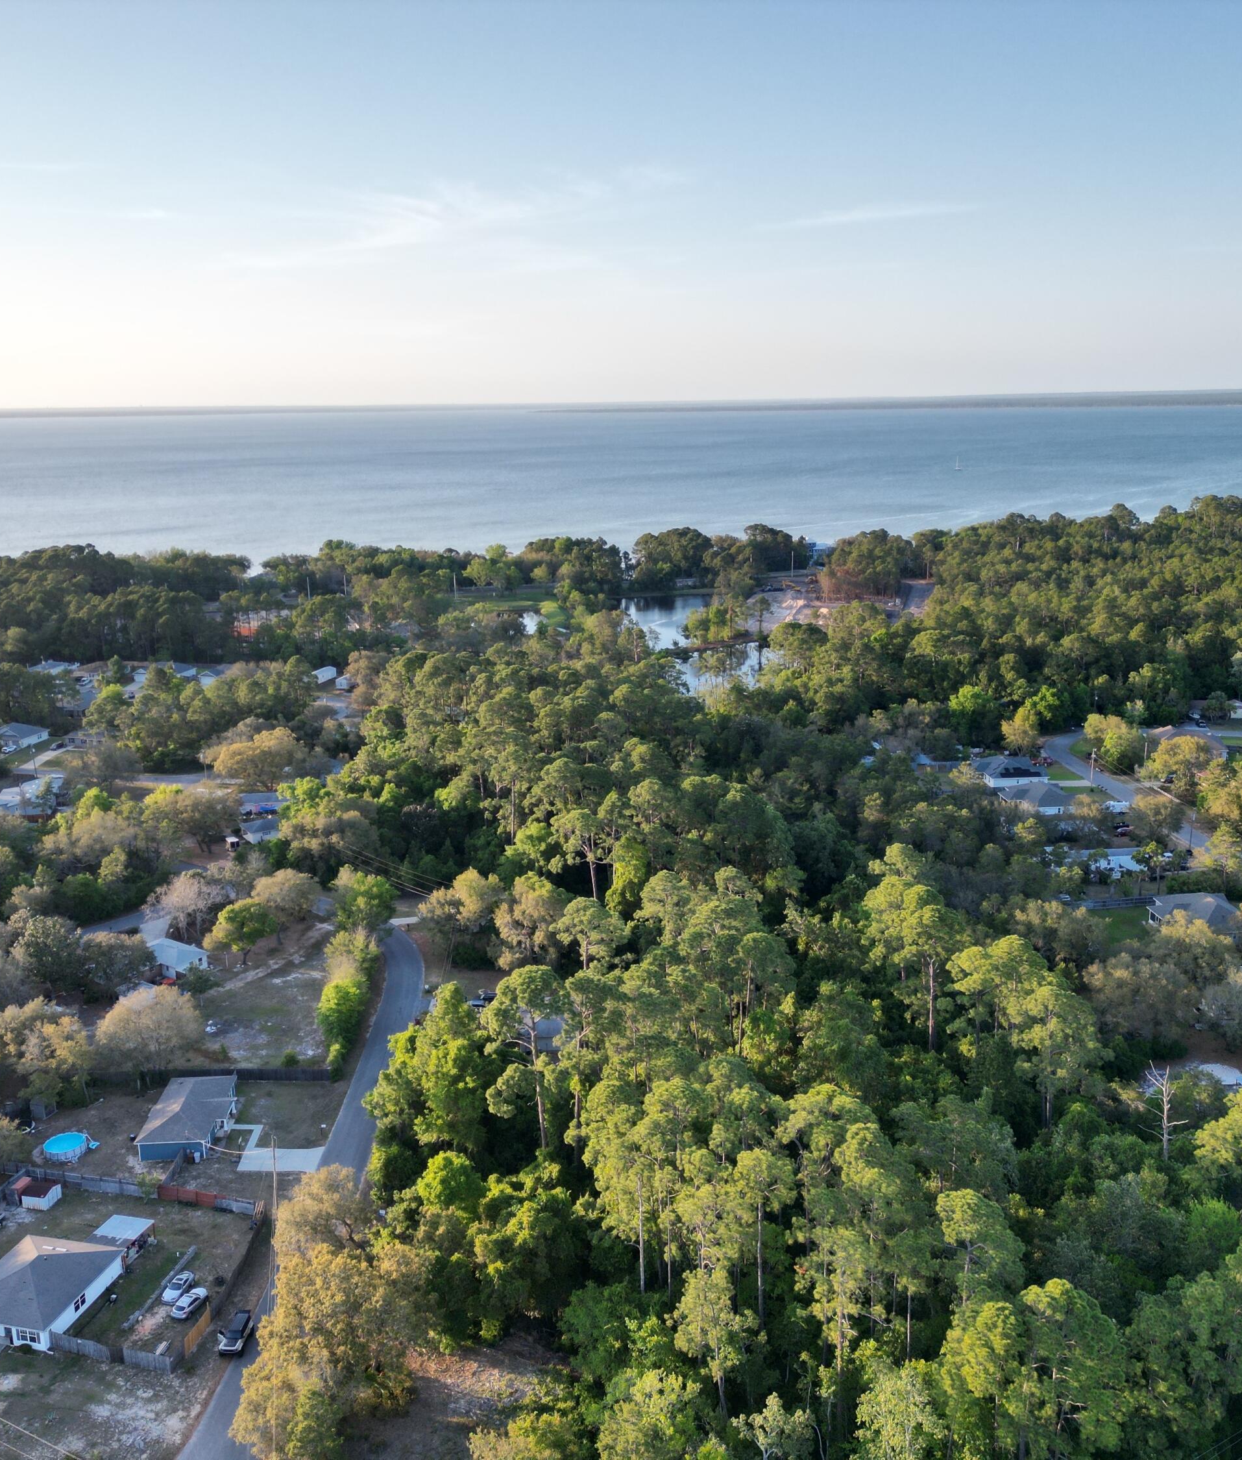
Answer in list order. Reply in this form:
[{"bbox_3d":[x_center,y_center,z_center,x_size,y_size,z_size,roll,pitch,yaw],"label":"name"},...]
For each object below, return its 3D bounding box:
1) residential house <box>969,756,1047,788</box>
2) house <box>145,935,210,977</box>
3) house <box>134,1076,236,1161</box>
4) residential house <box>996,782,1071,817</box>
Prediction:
[{"bbox_3d":[92.276,9.454,319.537,14.010,4.800,16.150,-2,14,-4],"label":"residential house"},{"bbox_3d":[-73.417,37.171,220.387,13.000,3.800,7.100,8,17,32],"label":"house"},{"bbox_3d":[-54.444,48.467,171.872,10.100,4.700,16.200,-1,14,-2],"label":"house"},{"bbox_3d":[92.014,14.681,298.307,15.110,4.900,15.650,-2,14,-4],"label":"residential house"}]

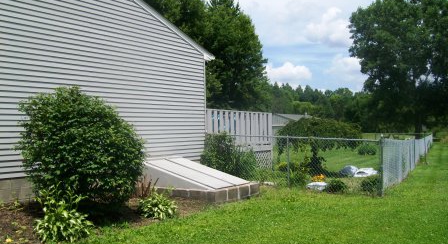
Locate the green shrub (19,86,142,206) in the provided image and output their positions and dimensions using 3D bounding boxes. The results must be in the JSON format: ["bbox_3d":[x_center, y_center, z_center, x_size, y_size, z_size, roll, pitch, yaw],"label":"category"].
[{"bbox_3d":[-2.300,0.420,7.150,1.980,1.980,1.900,0,0,0],"label":"green shrub"}]

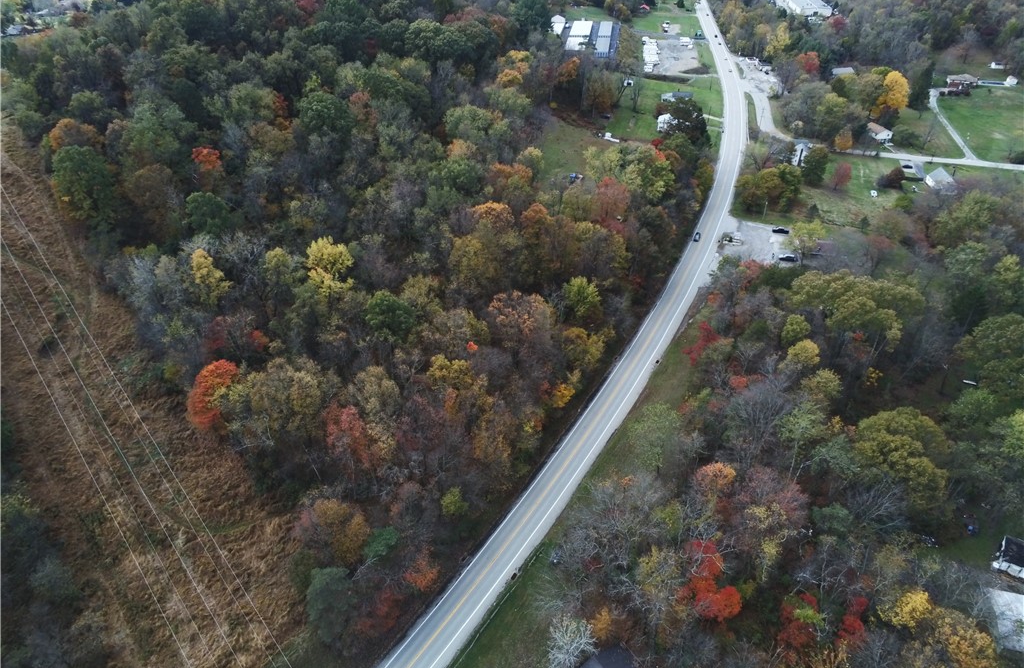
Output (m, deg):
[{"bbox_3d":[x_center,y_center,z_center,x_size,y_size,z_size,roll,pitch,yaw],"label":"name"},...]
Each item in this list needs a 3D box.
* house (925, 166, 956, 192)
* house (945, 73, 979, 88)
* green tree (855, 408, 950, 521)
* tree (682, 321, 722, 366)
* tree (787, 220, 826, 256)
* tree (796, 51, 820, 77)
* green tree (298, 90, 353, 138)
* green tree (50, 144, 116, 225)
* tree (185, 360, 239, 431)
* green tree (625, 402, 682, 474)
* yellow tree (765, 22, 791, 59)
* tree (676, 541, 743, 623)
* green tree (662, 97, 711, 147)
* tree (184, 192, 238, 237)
[{"bbox_3d":[172.246,-60.491,270.308,8.900,6.400,14.000,4,37,7],"label":"house"},{"bbox_3d":[239.086,-135.238,362.870,15.240,5.500,9.200,6,37,10],"label":"house"},{"bbox_3d":[82.800,28.450,145.020,17.500,22.000,17.500,0,37,0],"label":"green tree"},{"bbox_3d":[52.930,1.878,189.766,10.220,11.000,10.220,-1,36,0],"label":"tree"},{"bbox_3d":[92.480,-29.160,214.270,12.500,13.000,12.500,-1,37,0],"label":"tree"},{"bbox_3d":[167.394,-152.859,386.354,13.600,15.000,13.600,-1,36,0],"label":"tree"},{"bbox_3d":[-62.000,-71.050,227.800,16.500,19.000,16.500,-1,37,0],"label":"green tree"},{"bbox_3d":[-136.242,-49.029,218.159,17.710,23.000,17.710,-1,36,0],"label":"green tree"},{"bbox_3d":[-63.280,13.000,143.770,10.500,16.000,10.500,-1,37,0],"label":"tree"},{"bbox_3d":[32.080,24.200,153.160,11.800,16.000,11.800,0,37,0],"label":"green tree"},{"bbox_3d":[164.197,-182.281,422.012,14.960,20.000,14.960,-1,36,0],"label":"yellow tree"},{"bbox_3d":[36.450,46.230,125.580,11.500,15.000,11.500,0,37,0],"label":"tree"},{"bbox_3d":[73.140,-88.550,285.520,18.500,21.000,18.500,-1,37,0],"label":"green tree"},{"bbox_3d":[-75.500,-29.270,170.940,12.500,13.000,12.500,0,37,0],"label":"tree"}]

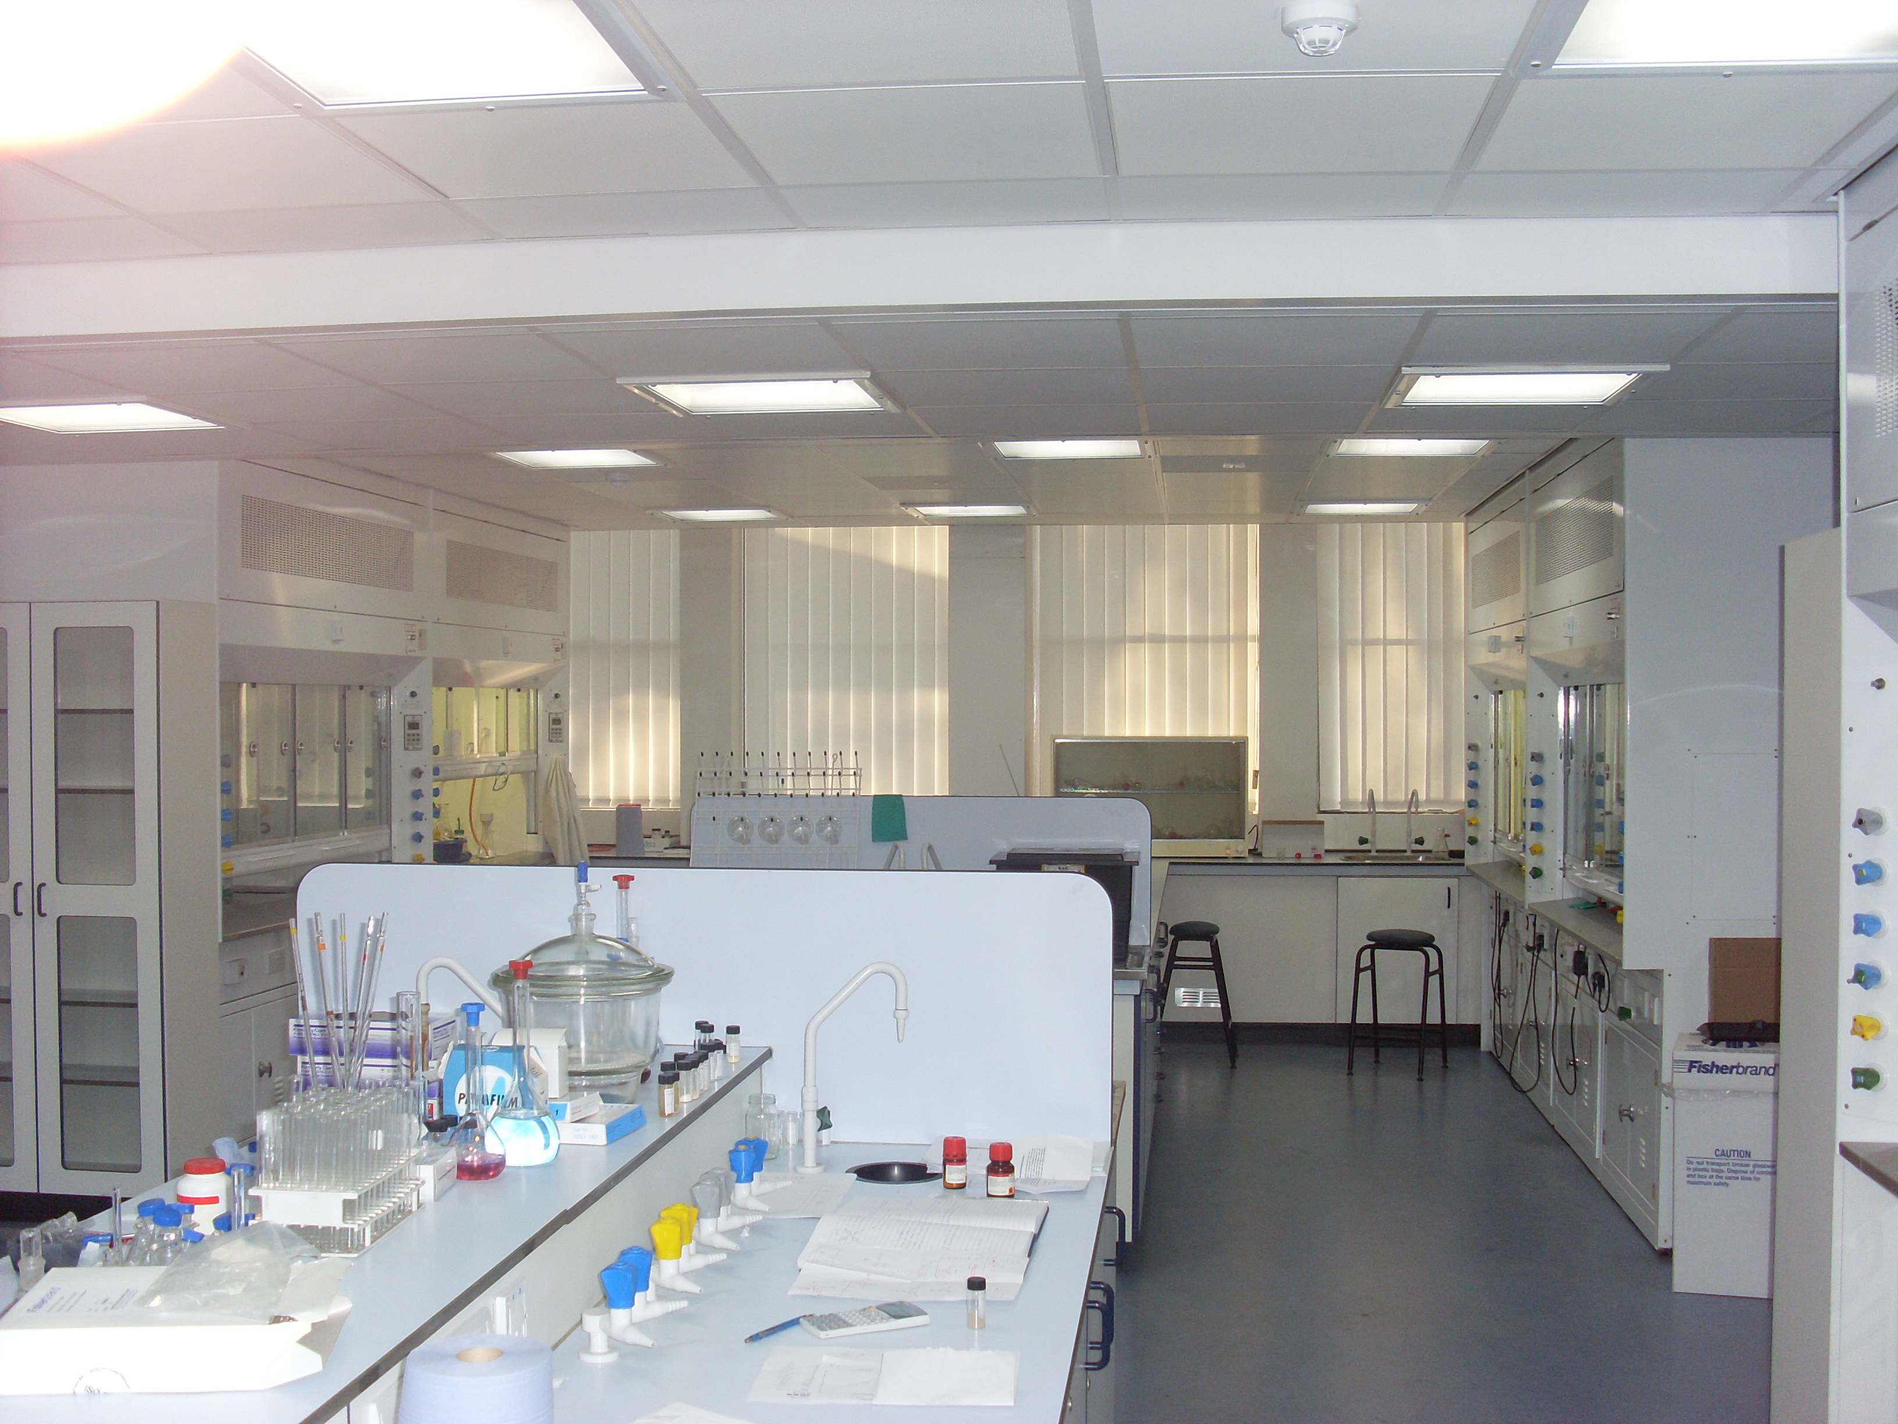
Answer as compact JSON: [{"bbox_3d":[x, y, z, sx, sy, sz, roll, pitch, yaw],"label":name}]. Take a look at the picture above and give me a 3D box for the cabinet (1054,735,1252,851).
[{"bbox_3d":[1.060,0.442,10.951,1.010,0.630,0.330,0,0,7],"label":"cabinet"}]

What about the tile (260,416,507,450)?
[{"bbox_3d":[-1.594,-0.796,5.989,0.600,0.025,0.600,0,0,7],"label":"tile"}]

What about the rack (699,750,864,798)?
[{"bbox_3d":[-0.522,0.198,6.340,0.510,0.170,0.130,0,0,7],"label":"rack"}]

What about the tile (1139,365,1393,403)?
[{"bbox_3d":[0.790,-0.827,5.226,0.600,0.020,0.602,0,0,7],"label":"tile"}]

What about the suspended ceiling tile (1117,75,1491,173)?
[{"bbox_3d":[0.537,-0.916,3.246,0.595,0.020,0.585,0,0,7],"label":"suspended ceiling tile"}]

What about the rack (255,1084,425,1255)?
[{"bbox_3d":[-0.689,0.515,2.370,0.120,0.160,0.230,0,0,5],"label":"rack"}]

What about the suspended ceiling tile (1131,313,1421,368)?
[{"bbox_3d":[0.719,-0.826,4.629,0.600,0.020,0.602,0,0,7],"label":"suspended ceiling tile"}]

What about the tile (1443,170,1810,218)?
[{"bbox_3d":[1.165,-0.910,3.616,0.595,0.020,0.321,0,0,7],"label":"tile"}]

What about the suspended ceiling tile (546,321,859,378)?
[{"bbox_3d":[-0.525,-0.800,4.649,0.600,0.025,0.600,0,0,7],"label":"suspended ceiling tile"}]

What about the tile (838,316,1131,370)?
[{"bbox_3d":[0.085,-0.788,4.444,0.595,0.020,0.595,0,0,7],"label":"tile"}]

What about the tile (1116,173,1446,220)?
[{"bbox_3d":[0.589,-0.920,3.686,0.595,0.020,0.321,0,0,7],"label":"tile"}]

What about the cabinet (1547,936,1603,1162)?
[{"bbox_3d":[2.604,1.217,7.660,0.550,0.700,0.940,0,0,7],"label":"cabinet"}]

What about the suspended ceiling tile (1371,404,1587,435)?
[{"bbox_3d":[1.442,-0.795,5.628,0.600,0.025,0.600,0,0,7],"label":"suspended ceiling tile"}]

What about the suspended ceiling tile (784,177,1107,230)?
[{"bbox_3d":[-0.001,-0.980,3.983,0.600,0.020,0.330,0,0,7],"label":"suspended ceiling tile"}]

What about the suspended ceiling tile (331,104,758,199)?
[{"bbox_3d":[-0.663,-0.940,3.501,0.600,0.025,0.600,0,0,7],"label":"suspended ceiling tile"}]

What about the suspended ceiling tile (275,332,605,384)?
[{"bbox_3d":[-1.154,-0.827,4.854,0.600,0.020,0.602,0,0,7],"label":"suspended ceiling tile"}]

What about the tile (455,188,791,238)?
[{"bbox_3d":[-0.625,-0.979,4.059,0.600,0.020,0.330,0,0,7],"label":"tile"}]

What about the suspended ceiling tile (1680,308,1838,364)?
[{"bbox_3d":[1.938,-0.810,4.502,0.600,0.020,0.602,0,0,7],"label":"suspended ceiling tile"}]

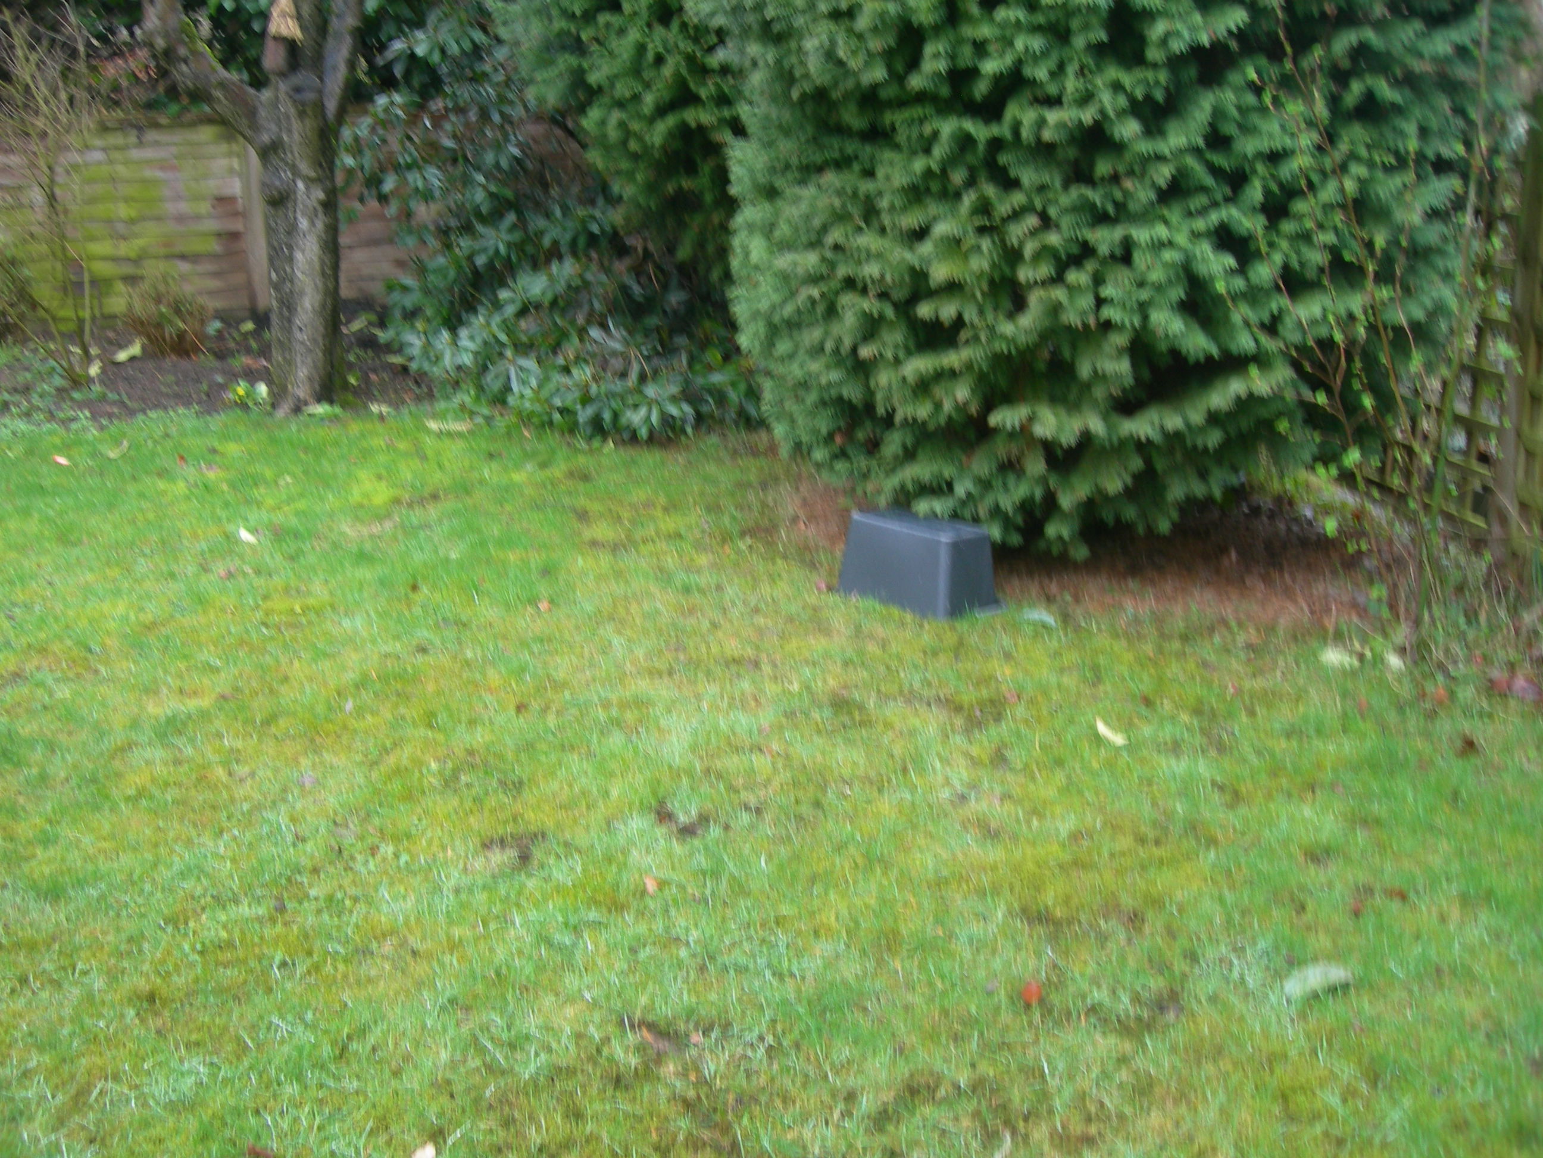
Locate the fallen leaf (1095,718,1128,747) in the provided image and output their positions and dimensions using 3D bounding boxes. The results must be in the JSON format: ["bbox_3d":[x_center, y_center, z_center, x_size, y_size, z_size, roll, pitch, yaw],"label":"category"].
[{"bbox_3d":[0.753,0.340,3.753,0.033,0.030,0.098,-14,22,-40],"label":"fallen leaf"}]

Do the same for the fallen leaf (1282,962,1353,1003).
[{"bbox_3d":[0.876,0.645,2.713,0.118,0.028,0.045,-7,18,-24],"label":"fallen leaf"}]

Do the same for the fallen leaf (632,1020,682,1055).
[{"bbox_3d":[-0.173,0.693,2.563,0.040,0.022,0.105,-13,21,-38],"label":"fallen leaf"}]

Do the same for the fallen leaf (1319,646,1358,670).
[{"bbox_3d":[1.418,0.198,4.241,0.100,0.030,0.055,3,17,11],"label":"fallen leaf"}]

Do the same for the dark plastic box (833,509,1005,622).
[{"bbox_3d":[0.412,-0.049,4.756,0.410,0.225,0.255,16,22,41],"label":"dark plastic box"}]

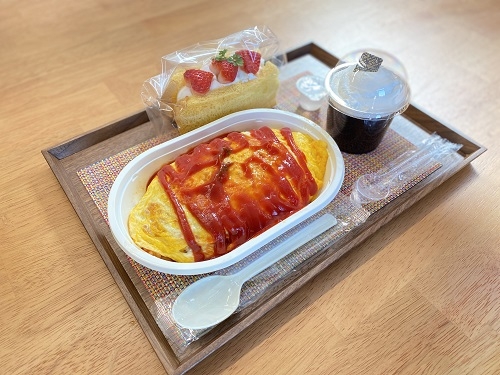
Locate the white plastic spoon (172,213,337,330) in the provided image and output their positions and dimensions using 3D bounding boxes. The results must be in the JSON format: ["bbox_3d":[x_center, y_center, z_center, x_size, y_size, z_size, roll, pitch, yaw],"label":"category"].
[{"bbox_3d":[0.011,0.061,0.307,0.163,0.016,0.040,-27,56,-22],"label":"white plastic spoon"}]

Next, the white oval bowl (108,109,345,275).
[{"bbox_3d":[-0.017,0.001,0.340,0.213,0.043,0.142,-27,56,-22],"label":"white oval bowl"}]

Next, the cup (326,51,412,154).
[{"bbox_3d":[0.117,-0.091,0.388,0.087,0.096,0.087,1,50,-1],"label":"cup"}]

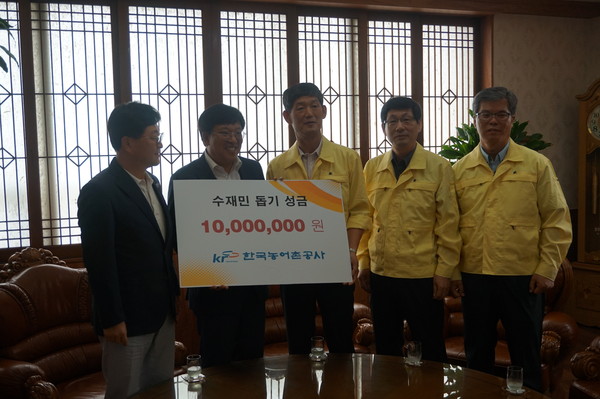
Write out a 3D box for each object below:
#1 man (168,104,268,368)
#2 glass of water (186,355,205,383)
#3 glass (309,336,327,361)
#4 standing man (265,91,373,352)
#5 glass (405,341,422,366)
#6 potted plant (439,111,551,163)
[{"bbox_3d":[-0.333,0.395,2.967,0.480,1.602,0.380,-2,4,-15],"label":"man"},{"bbox_3d":[-0.412,0.649,2.595,0.060,0.090,0.060,-1,4,0],"label":"glass of water"},{"bbox_3d":[0.074,0.624,2.797,0.060,0.090,0.060,-1,4,0],"label":"glass"},{"bbox_3d":[0.106,0.320,3.151,0.490,1.706,0.360,-1,4,10],"label":"standing man"},{"bbox_3d":[0.462,0.621,2.709,0.060,0.090,0.060,-1,4,0],"label":"glass"},{"bbox_3d":[1.347,0.228,4.608,0.760,1.622,0.760,0,4,22],"label":"potted plant"}]

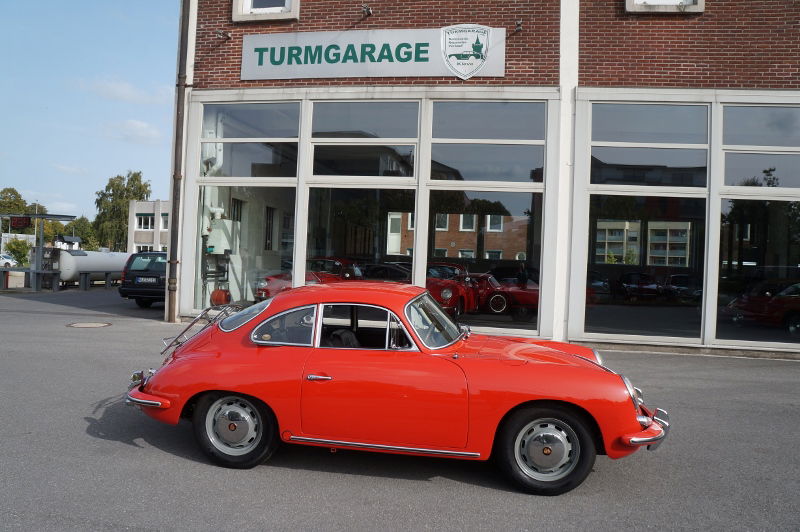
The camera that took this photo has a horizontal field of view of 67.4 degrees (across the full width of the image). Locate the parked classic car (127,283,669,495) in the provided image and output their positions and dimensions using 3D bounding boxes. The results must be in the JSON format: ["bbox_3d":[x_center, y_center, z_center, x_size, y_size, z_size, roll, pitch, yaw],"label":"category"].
[{"bbox_3d":[-0.073,0.792,4.616,4.000,1.315,1.670,2,0,6],"label":"parked classic car"}]

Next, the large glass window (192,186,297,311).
[{"bbox_3d":[-3.163,-0.362,12.218,2.095,2.519,0.080,2,0,9],"label":"large glass window"}]

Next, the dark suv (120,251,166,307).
[{"bbox_3d":[-6.311,0.437,17.838,1.780,1.460,4.700,2,0,6],"label":"dark suv"}]

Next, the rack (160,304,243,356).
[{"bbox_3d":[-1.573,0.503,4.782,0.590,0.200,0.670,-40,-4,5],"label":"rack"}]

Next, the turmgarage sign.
[{"bbox_3d":[-0.602,-4.117,11.704,5.236,0.925,0.120,2,0,9],"label":"turmgarage sign"}]

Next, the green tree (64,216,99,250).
[{"bbox_3d":[-74.612,-6.831,140.000,9.000,9.458,9.000,2,0,-28],"label":"green tree"}]

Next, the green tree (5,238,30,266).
[{"bbox_3d":[-38.182,-1.301,60.000,3.000,3.103,3.000,2,0,-32],"label":"green tree"}]

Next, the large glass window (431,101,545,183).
[{"bbox_3d":[1.679,-2.369,11.418,2.113,1.510,0.080,2,0,9],"label":"large glass window"}]

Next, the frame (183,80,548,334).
[{"bbox_3d":[-0.758,-1.152,11.820,7.492,4.711,0.170,2,0,9],"label":"frame"}]

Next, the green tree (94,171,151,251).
[{"bbox_3d":[-34.466,-6.130,75.000,7.200,11.635,7.200,2,0,-25],"label":"green tree"}]

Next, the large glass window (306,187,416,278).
[{"bbox_3d":[-0.784,-0.261,11.821,2.124,2.555,0.080,2,0,9],"label":"large glass window"}]

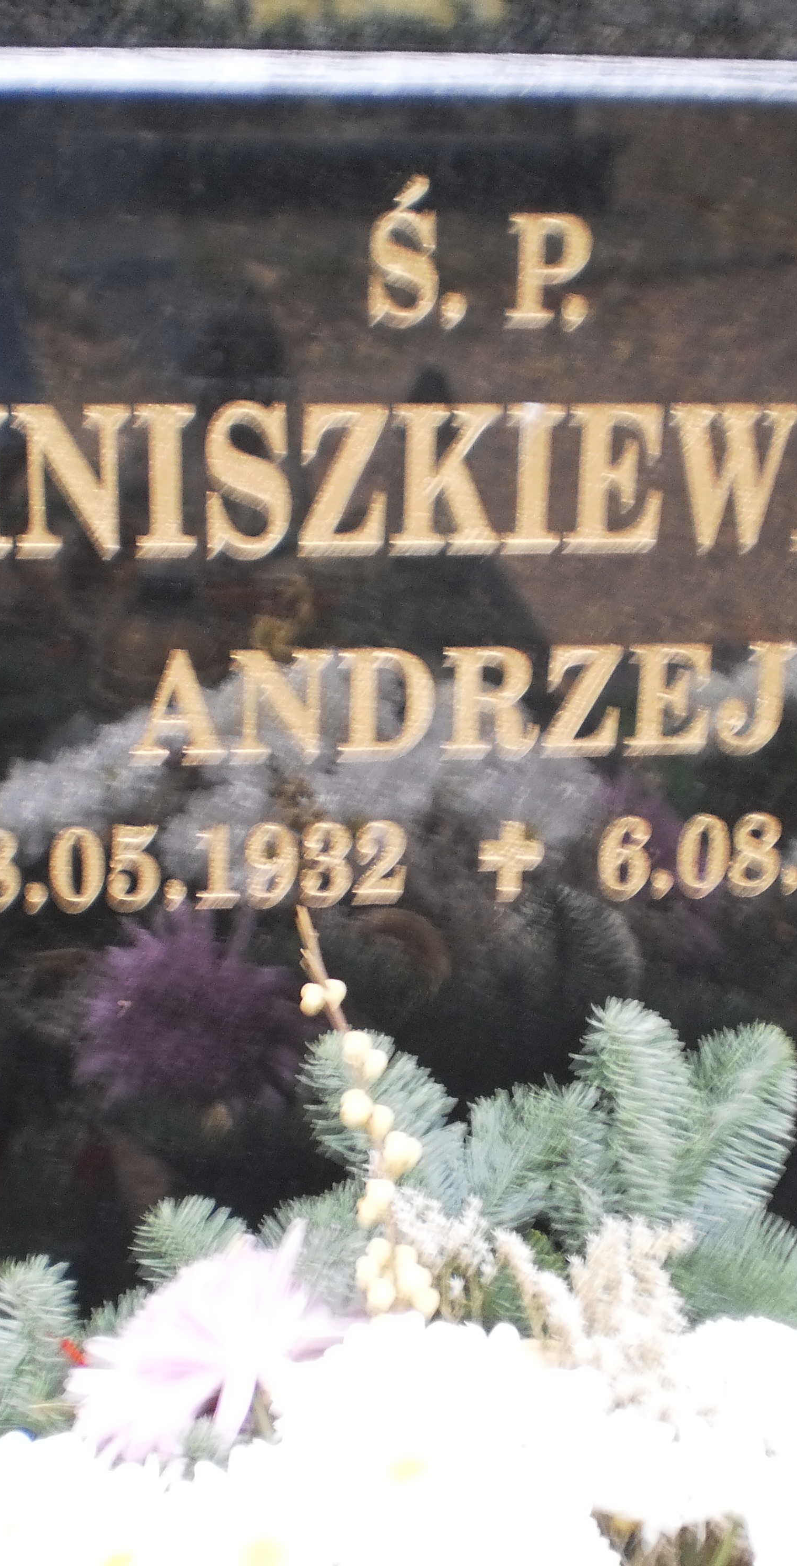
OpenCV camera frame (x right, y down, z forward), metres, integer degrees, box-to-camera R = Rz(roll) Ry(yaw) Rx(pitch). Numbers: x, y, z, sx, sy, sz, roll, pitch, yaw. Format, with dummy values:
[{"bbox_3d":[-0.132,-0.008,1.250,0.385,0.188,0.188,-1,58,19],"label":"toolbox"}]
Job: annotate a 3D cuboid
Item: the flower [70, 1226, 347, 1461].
[{"bbox_3d":[-0.073,0.218,0.839,0.112,0.090,0.100,-1,21,-6],"label":"flower"}]

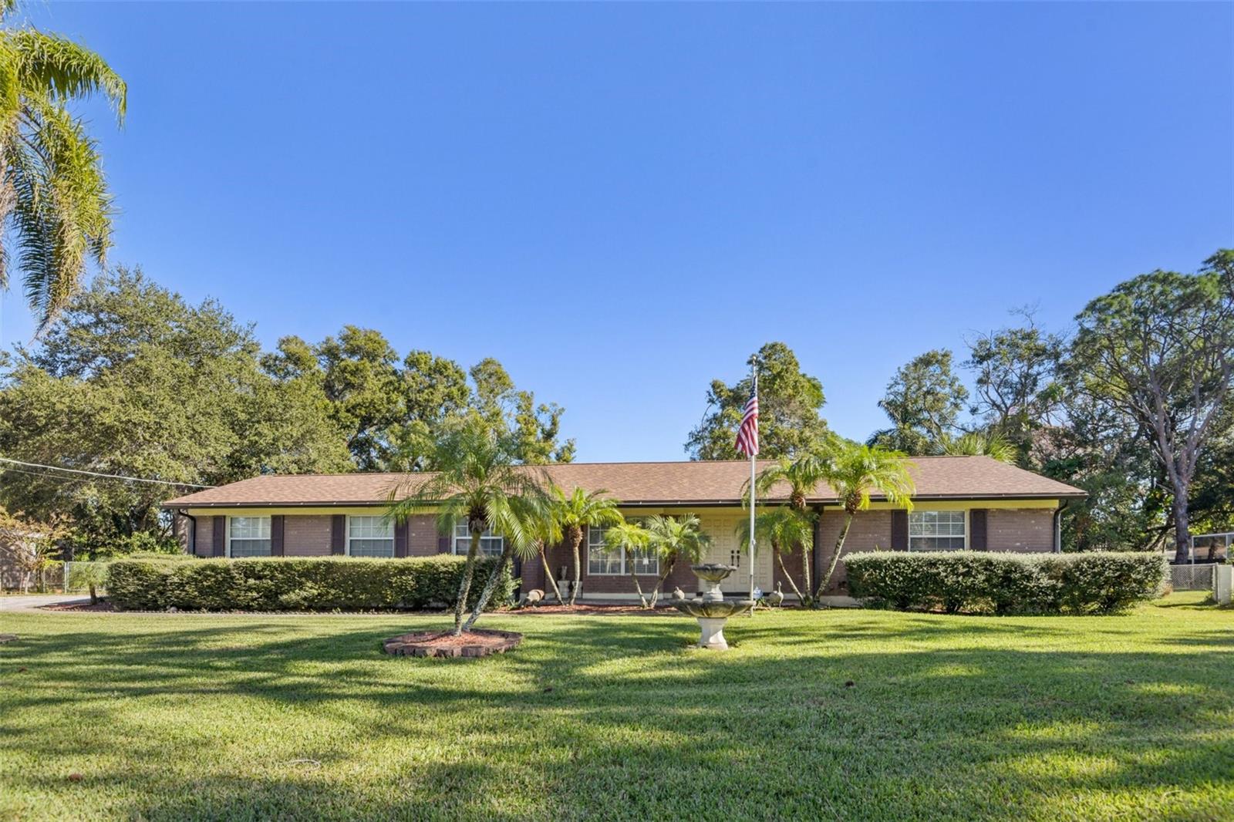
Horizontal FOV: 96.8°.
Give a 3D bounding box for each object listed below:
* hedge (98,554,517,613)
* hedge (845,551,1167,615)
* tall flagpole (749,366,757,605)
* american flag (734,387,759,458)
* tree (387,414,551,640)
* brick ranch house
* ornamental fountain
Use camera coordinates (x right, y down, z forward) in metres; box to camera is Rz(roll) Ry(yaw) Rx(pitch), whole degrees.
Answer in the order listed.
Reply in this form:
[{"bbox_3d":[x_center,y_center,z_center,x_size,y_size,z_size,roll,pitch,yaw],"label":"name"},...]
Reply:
[{"bbox_3d":[-7.350,4.129,13.200,9.800,1.150,1.250,-1,-10,6],"label":"hedge"},{"bbox_3d":[8.100,3.697,11.850,5.700,1.220,1.250,-1,-10,6],"label":"hedge"},{"bbox_3d":[2.891,1.604,11.700,0.090,5.250,0.090,0,-10,0],"label":"tall flagpole"},{"bbox_3d":[2.767,0.226,11.700,0.520,1.480,0.250,0,-10,0],"label":"american flag"},{"bbox_3d":[-2.199,1.701,8.200,2.200,3.100,2.100,0,-10,0],"label":"tree"},{"bbox_3d":[-0.400,3.577,17.700,22.300,4.000,9.000,-1,-10,6],"label":"brick ranch house"},{"bbox_3d":[1.361,2.805,7.900,1.170,1.200,1.170,0,-10,0],"label":"ornamental fountain"}]

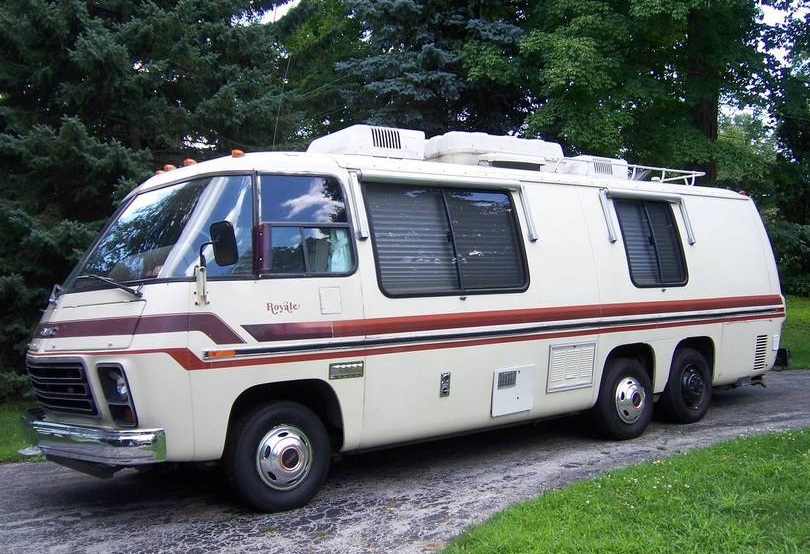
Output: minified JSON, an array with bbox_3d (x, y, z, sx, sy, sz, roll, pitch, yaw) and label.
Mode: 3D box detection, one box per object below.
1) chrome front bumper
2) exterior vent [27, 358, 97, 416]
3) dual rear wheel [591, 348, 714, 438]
[{"bbox_3d":[-2.275,1.011,5.617,0.500,0.250,2.200,-1,-1,-38],"label":"chrome front bumper"},{"bbox_3d":[-2.353,0.713,5.564,0.240,0.370,1.200,-1,-1,-38],"label":"exterior vent"},{"bbox_3d":[2.361,1.093,7.972,1.760,0.735,0.240,-1,-1,-38],"label":"dual rear wheel"}]

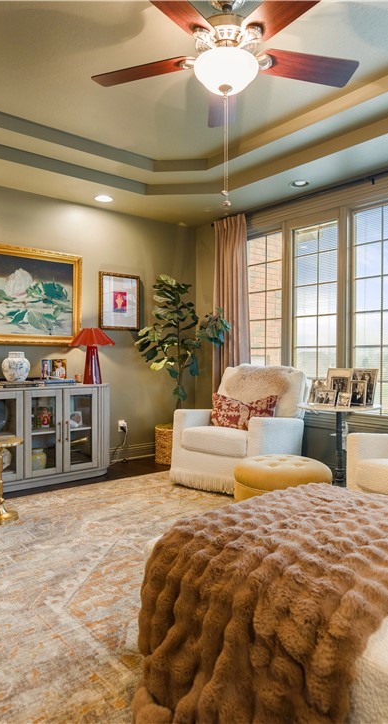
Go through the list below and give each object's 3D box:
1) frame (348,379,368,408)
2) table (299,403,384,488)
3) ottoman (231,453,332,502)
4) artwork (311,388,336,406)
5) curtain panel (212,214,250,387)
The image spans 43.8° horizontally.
[{"bbox_3d":[1.163,0.222,3.400,0.130,0.180,0.050,1,1,41],"label":"frame"},{"bbox_3d":[1.018,0.658,3.378,0.560,0.690,0.560,0,1,-39],"label":"table"},{"bbox_3d":[0.555,0.837,3.004,0.620,0.440,0.620,0,1,0],"label":"ottoman"},{"bbox_3d":[0.951,0.263,3.523,0.175,0.120,0.050,2,2,42],"label":"artwork"},{"bbox_3d":[0.371,-0.228,4.934,0.120,2.420,0.490,-1,2,-39],"label":"curtain panel"}]

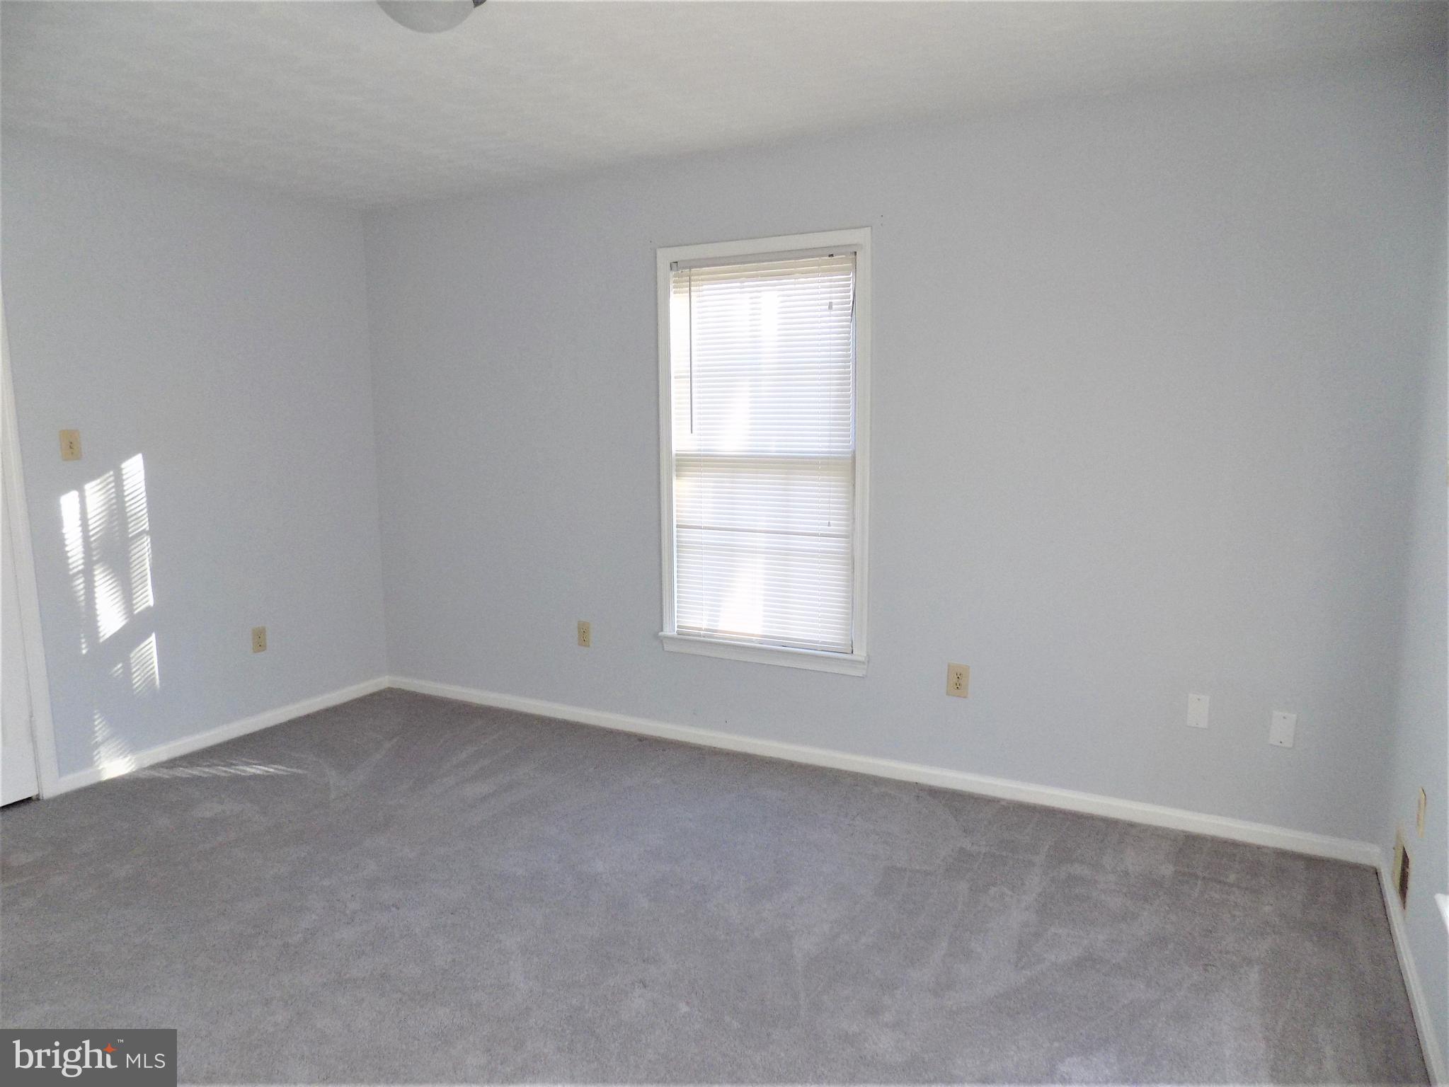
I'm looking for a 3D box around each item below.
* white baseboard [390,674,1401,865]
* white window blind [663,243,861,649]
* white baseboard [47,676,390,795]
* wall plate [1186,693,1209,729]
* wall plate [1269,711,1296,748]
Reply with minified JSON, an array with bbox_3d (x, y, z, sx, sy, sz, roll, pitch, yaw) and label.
[{"bbox_3d":[0.140,0.848,4.051,4.351,0.076,0.015,4,9,28],"label":"white baseboard"},{"bbox_3d":[0.150,-0.355,3.882,0.805,1.549,0.040,4,9,28],"label":"white window blind"},{"bbox_3d":[-2.159,0.821,4.365,0.015,0.076,1.652,4,9,28],"label":"white baseboard"},{"bbox_3d":[1.588,0.563,3.222,0.069,0.112,0.008,4,9,28],"label":"wall plate"},{"bbox_3d":[1.805,0.601,3.109,0.069,0.112,0.008,4,9,28],"label":"wall plate"}]

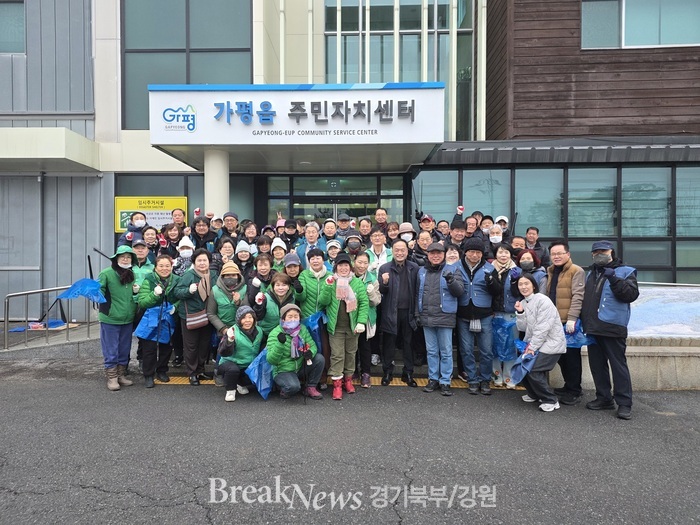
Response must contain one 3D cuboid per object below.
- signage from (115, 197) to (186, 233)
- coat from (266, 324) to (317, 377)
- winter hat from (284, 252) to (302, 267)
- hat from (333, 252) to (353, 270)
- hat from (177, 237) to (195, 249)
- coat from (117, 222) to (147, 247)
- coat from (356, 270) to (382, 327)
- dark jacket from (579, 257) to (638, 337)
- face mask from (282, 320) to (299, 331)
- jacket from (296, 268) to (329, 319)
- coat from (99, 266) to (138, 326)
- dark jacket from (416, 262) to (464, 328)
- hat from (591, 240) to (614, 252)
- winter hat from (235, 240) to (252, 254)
[{"bbox_3d":[-3.320,-0.790,7.800,1.210,0.610,0.040,0,1,0],"label":"signage"},{"bbox_3d":[-0.618,0.941,5.000,0.550,0.560,0.440,0,1,-5],"label":"coat"},{"bbox_3d":[-0.680,-0.030,5.550,0.195,0.150,0.250,0,1,-6],"label":"winter hat"},{"bbox_3d":[-0.072,-0.039,5.150,0.200,0.160,0.250,0,1,-3],"label":"hat"},{"bbox_3d":[-2.200,-0.250,6.220,0.240,0.190,0.260,0,1,-14],"label":"hat"},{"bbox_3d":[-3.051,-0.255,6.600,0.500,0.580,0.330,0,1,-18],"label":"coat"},{"bbox_3d":[0.180,0.440,5.480,0.460,0.640,0.300,0,1,1],"label":"coat"},{"bbox_3d":[2.578,0.367,4.620,0.540,0.750,0.420,1,1,38],"label":"dark jacket"},{"bbox_3d":[-0.620,0.675,5.000,0.165,0.110,0.110,0,1,-6],"label":"face mask"},{"bbox_3d":[-0.400,0.370,5.350,0.500,0.630,0.320,0,1,-5],"label":"jacket"},{"bbox_3d":[-2.694,0.389,5.400,0.460,0.700,0.330,-1,1,-36],"label":"coat"},{"bbox_3d":[1.016,0.370,5.220,0.520,0.720,0.380,0,1,13],"label":"dark jacket"},{"bbox_3d":[2.443,-0.155,4.500,0.200,0.130,0.260,1,1,35],"label":"hat"},{"bbox_3d":[-1.397,-0.197,6.100,0.220,0.180,0.230,0,1,-5],"label":"winter hat"}]

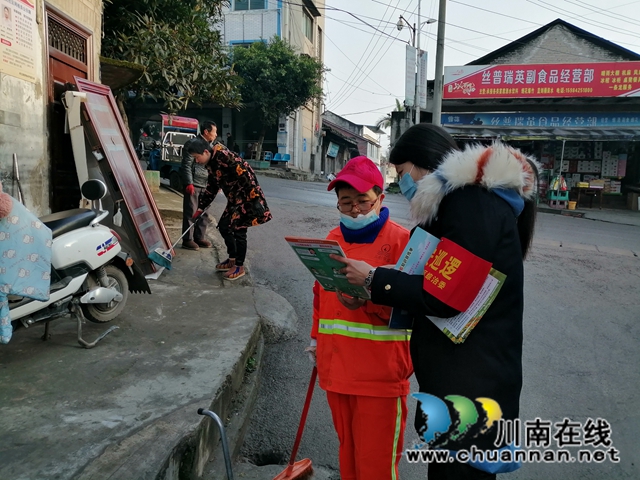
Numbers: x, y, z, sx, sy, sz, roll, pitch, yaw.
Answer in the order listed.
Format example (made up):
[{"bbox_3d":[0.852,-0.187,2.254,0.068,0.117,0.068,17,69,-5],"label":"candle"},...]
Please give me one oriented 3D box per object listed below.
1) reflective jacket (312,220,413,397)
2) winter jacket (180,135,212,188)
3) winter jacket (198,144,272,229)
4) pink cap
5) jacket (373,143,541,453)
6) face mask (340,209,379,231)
[{"bbox_3d":[0.162,0.257,1.830,0.430,0.640,0.300,7,9,36],"label":"reflective jacket"},{"bbox_3d":[-1.516,-0.967,6.000,0.340,0.670,0.500,6,8,31],"label":"winter jacket"},{"bbox_3d":[-0.915,-0.532,4.970,0.620,0.920,0.520,-29,17,-16],"label":"winter jacket"},{"bbox_3d":[0.135,-0.238,1.770,0.175,0.135,0.255,5,18,26],"label":"pink cap"},{"bbox_3d":[0.445,0.153,1.580,0.480,0.920,0.480,5,10,24],"label":"jacket"},{"bbox_3d":[0.142,-0.077,1.730,0.135,0.085,0.075,5,20,21],"label":"face mask"}]

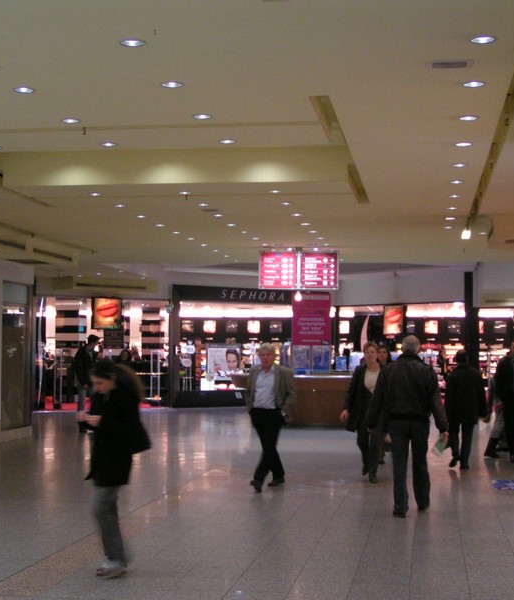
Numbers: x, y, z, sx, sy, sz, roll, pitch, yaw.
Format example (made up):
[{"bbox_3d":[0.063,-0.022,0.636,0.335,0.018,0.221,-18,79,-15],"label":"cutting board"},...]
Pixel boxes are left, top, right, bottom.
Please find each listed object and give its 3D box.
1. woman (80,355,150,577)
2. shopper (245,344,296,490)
[{"bbox_3d":[-1.050,1.225,8.016,0.460,1.570,0.440,1,-3,-17],"label":"woman"},{"bbox_3d":[0.156,1.381,13.129,0.550,1.710,0.420,-1,-3,19],"label":"shopper"}]

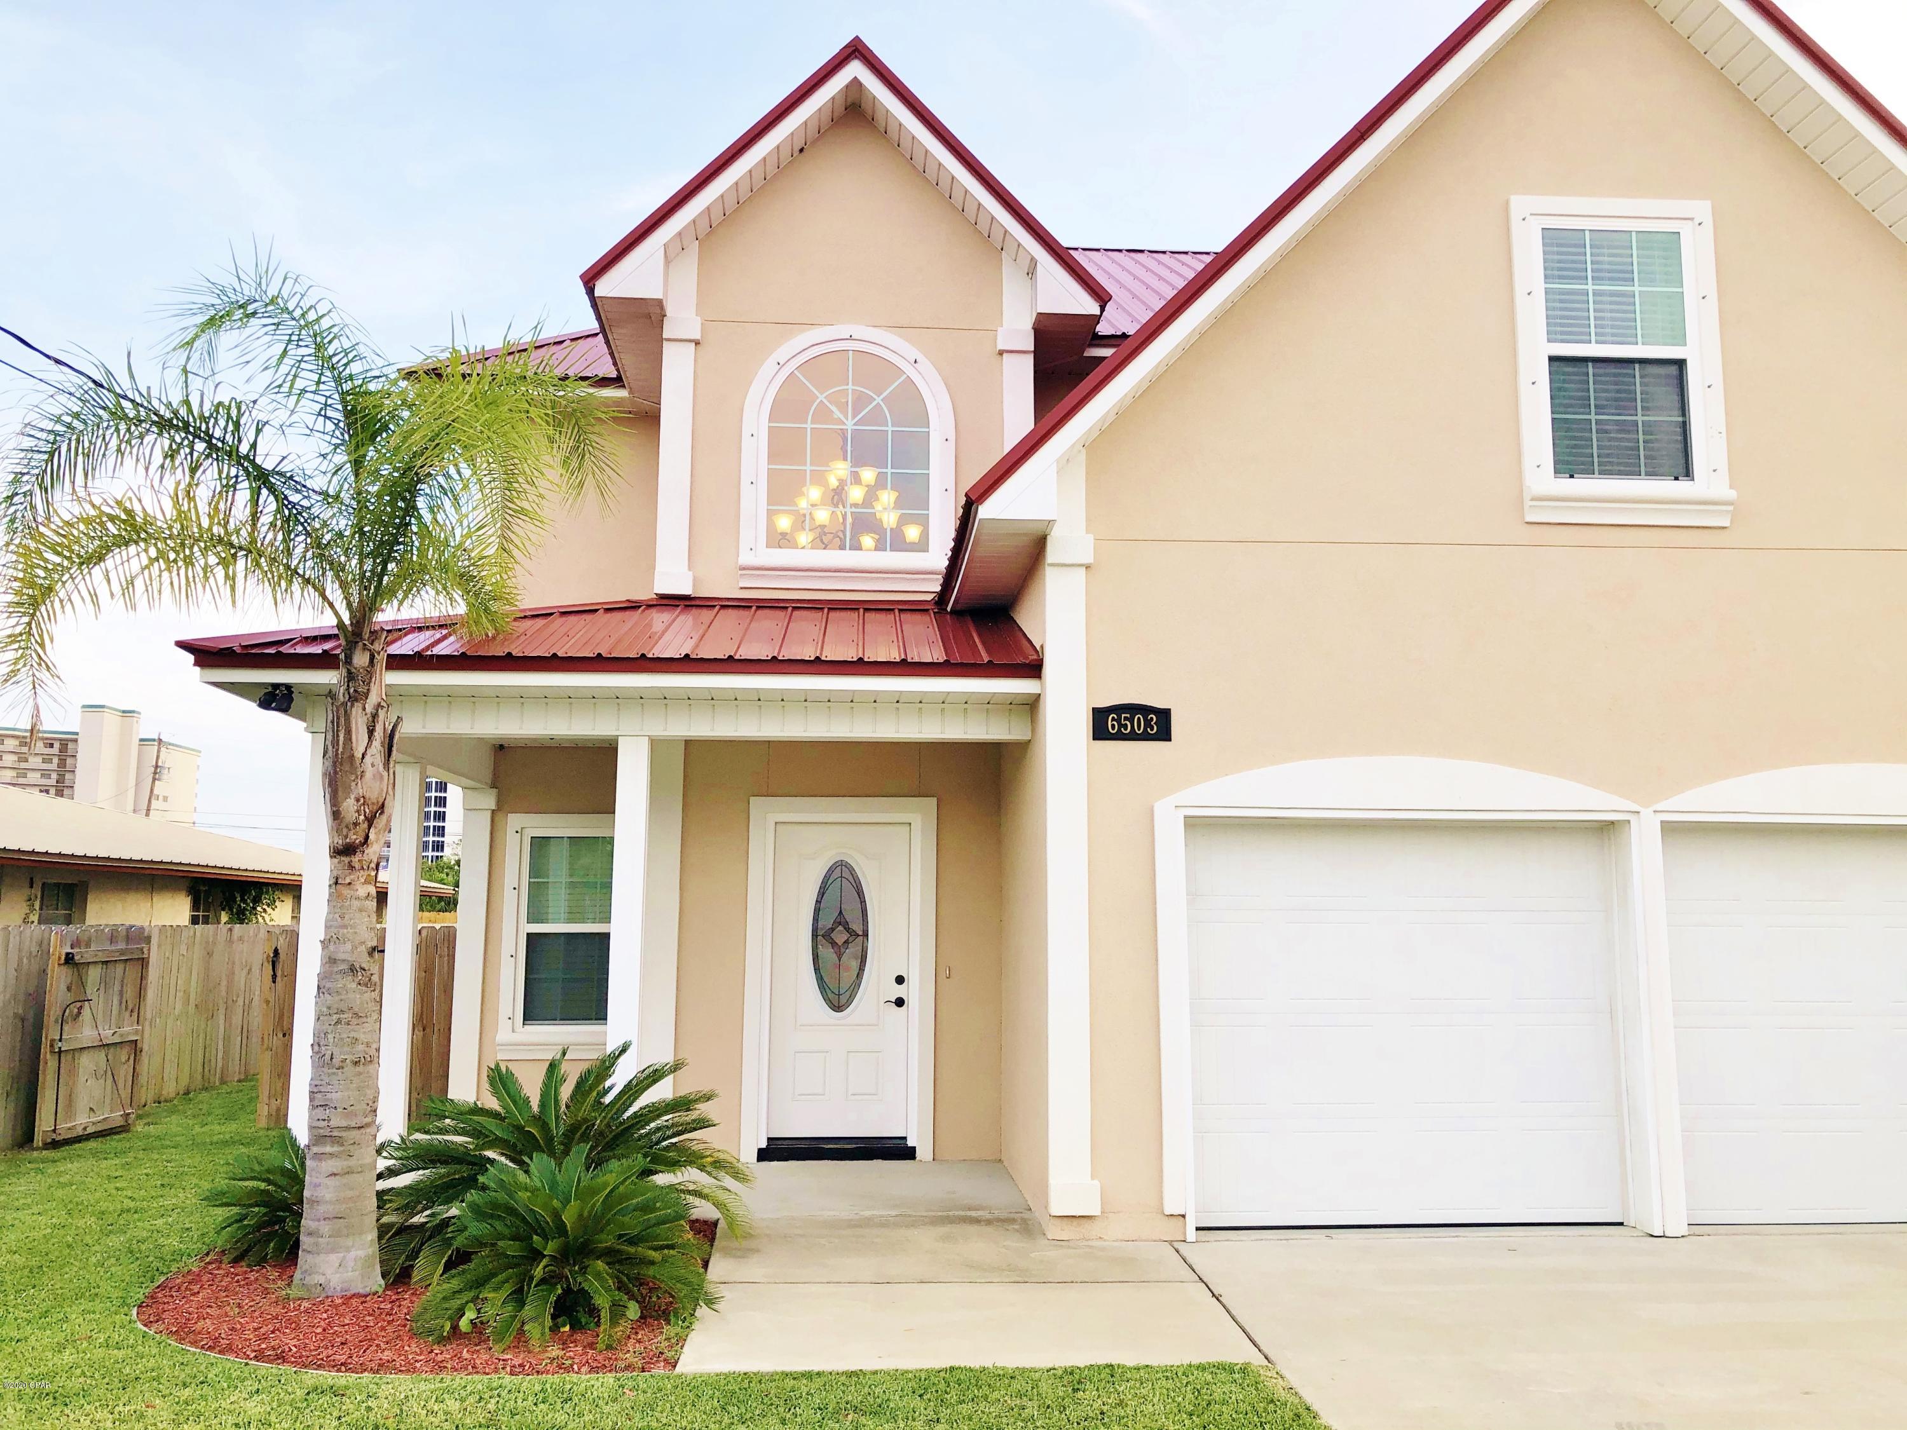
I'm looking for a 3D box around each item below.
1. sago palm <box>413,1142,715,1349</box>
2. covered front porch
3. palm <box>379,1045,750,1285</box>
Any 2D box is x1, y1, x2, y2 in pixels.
[{"bbox_3d":[-1.550,2.071,6.137,1.220,0.670,1.200,1,-8,-4],"label":"sago palm"},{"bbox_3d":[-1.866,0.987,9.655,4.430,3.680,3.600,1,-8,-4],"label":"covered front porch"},{"bbox_3d":[-1.750,2.006,7.018,1.690,1.020,1.650,1,-8,-4],"label":"palm"}]

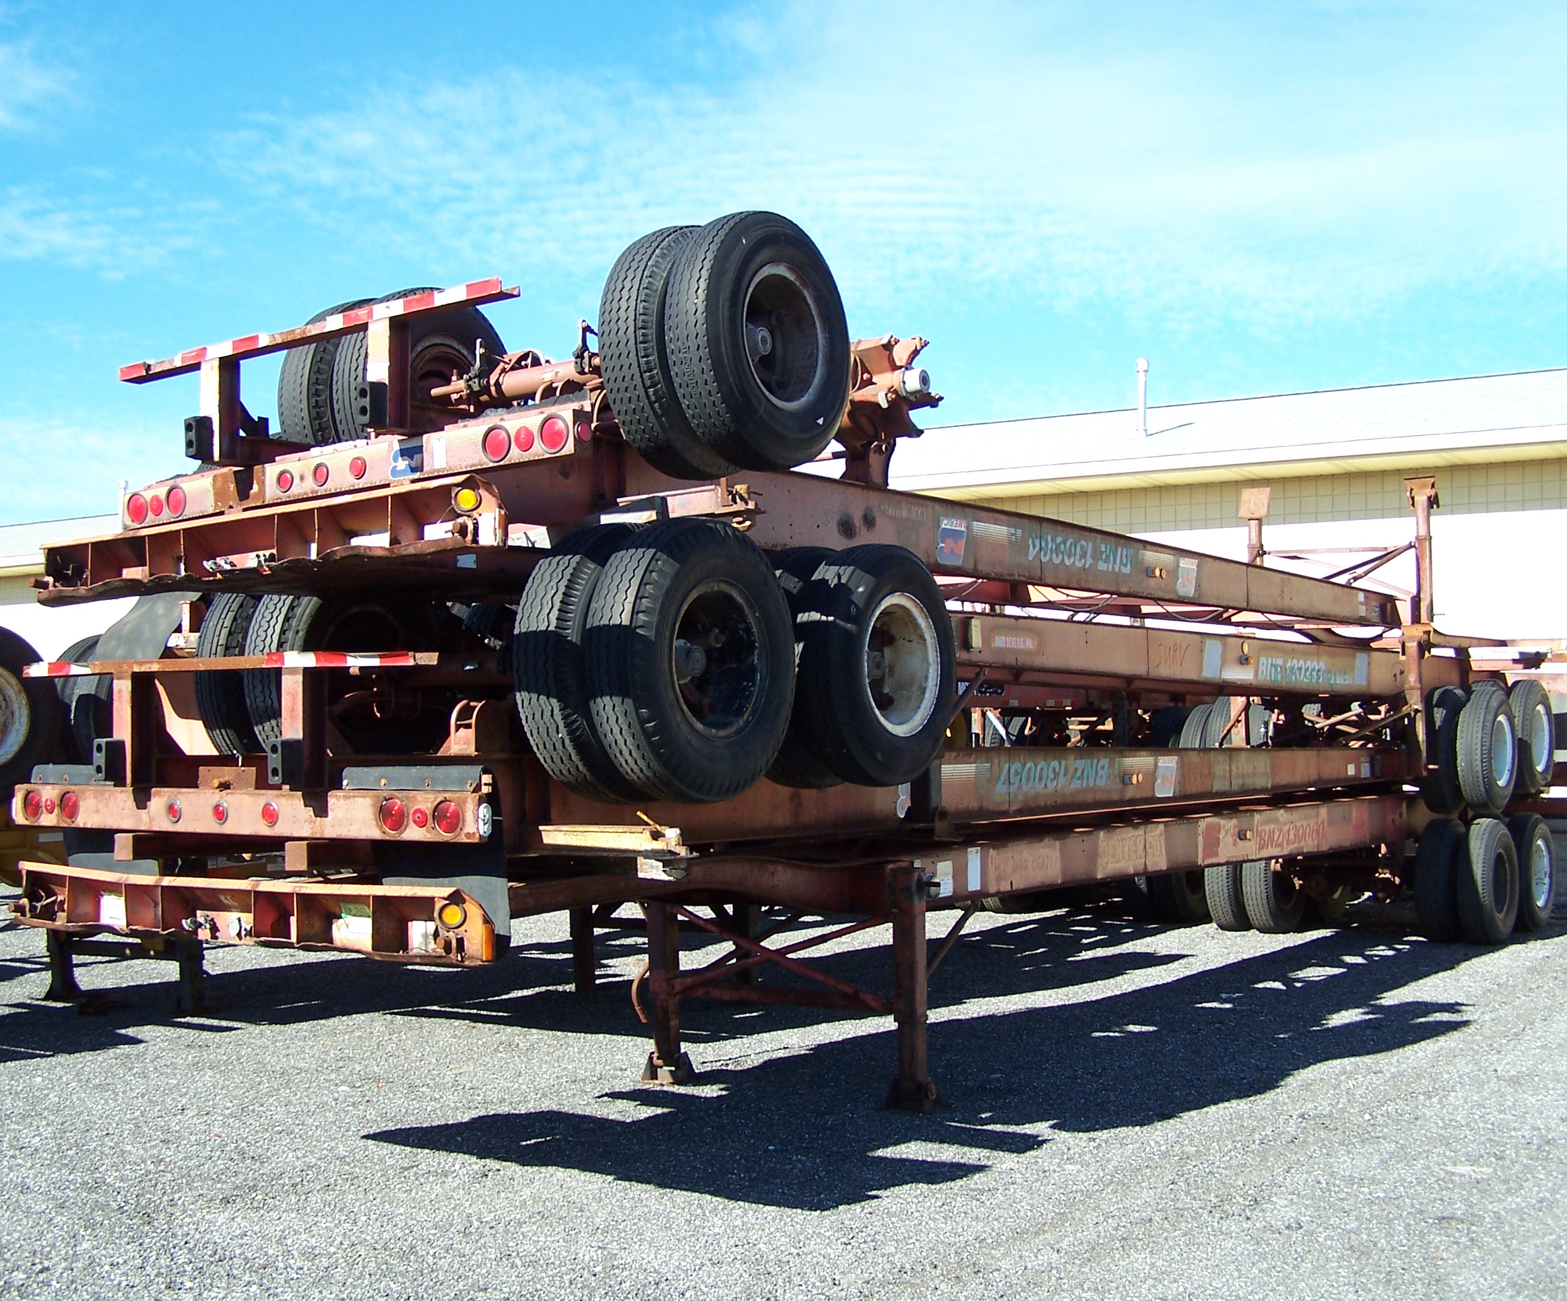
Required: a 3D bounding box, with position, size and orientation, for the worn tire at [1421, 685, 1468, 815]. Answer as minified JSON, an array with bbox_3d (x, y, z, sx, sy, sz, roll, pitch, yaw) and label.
[{"bbox_3d":[5.482,0.834,15.742,0.265,1.033,1.033,-4,-4,36],"label":"worn tire"}]

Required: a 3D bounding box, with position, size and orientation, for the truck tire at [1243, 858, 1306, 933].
[{"bbox_3d":[4.332,1.970,16.782,0.270,1.030,1.030,-2,-3,35],"label":"truck tire"}]

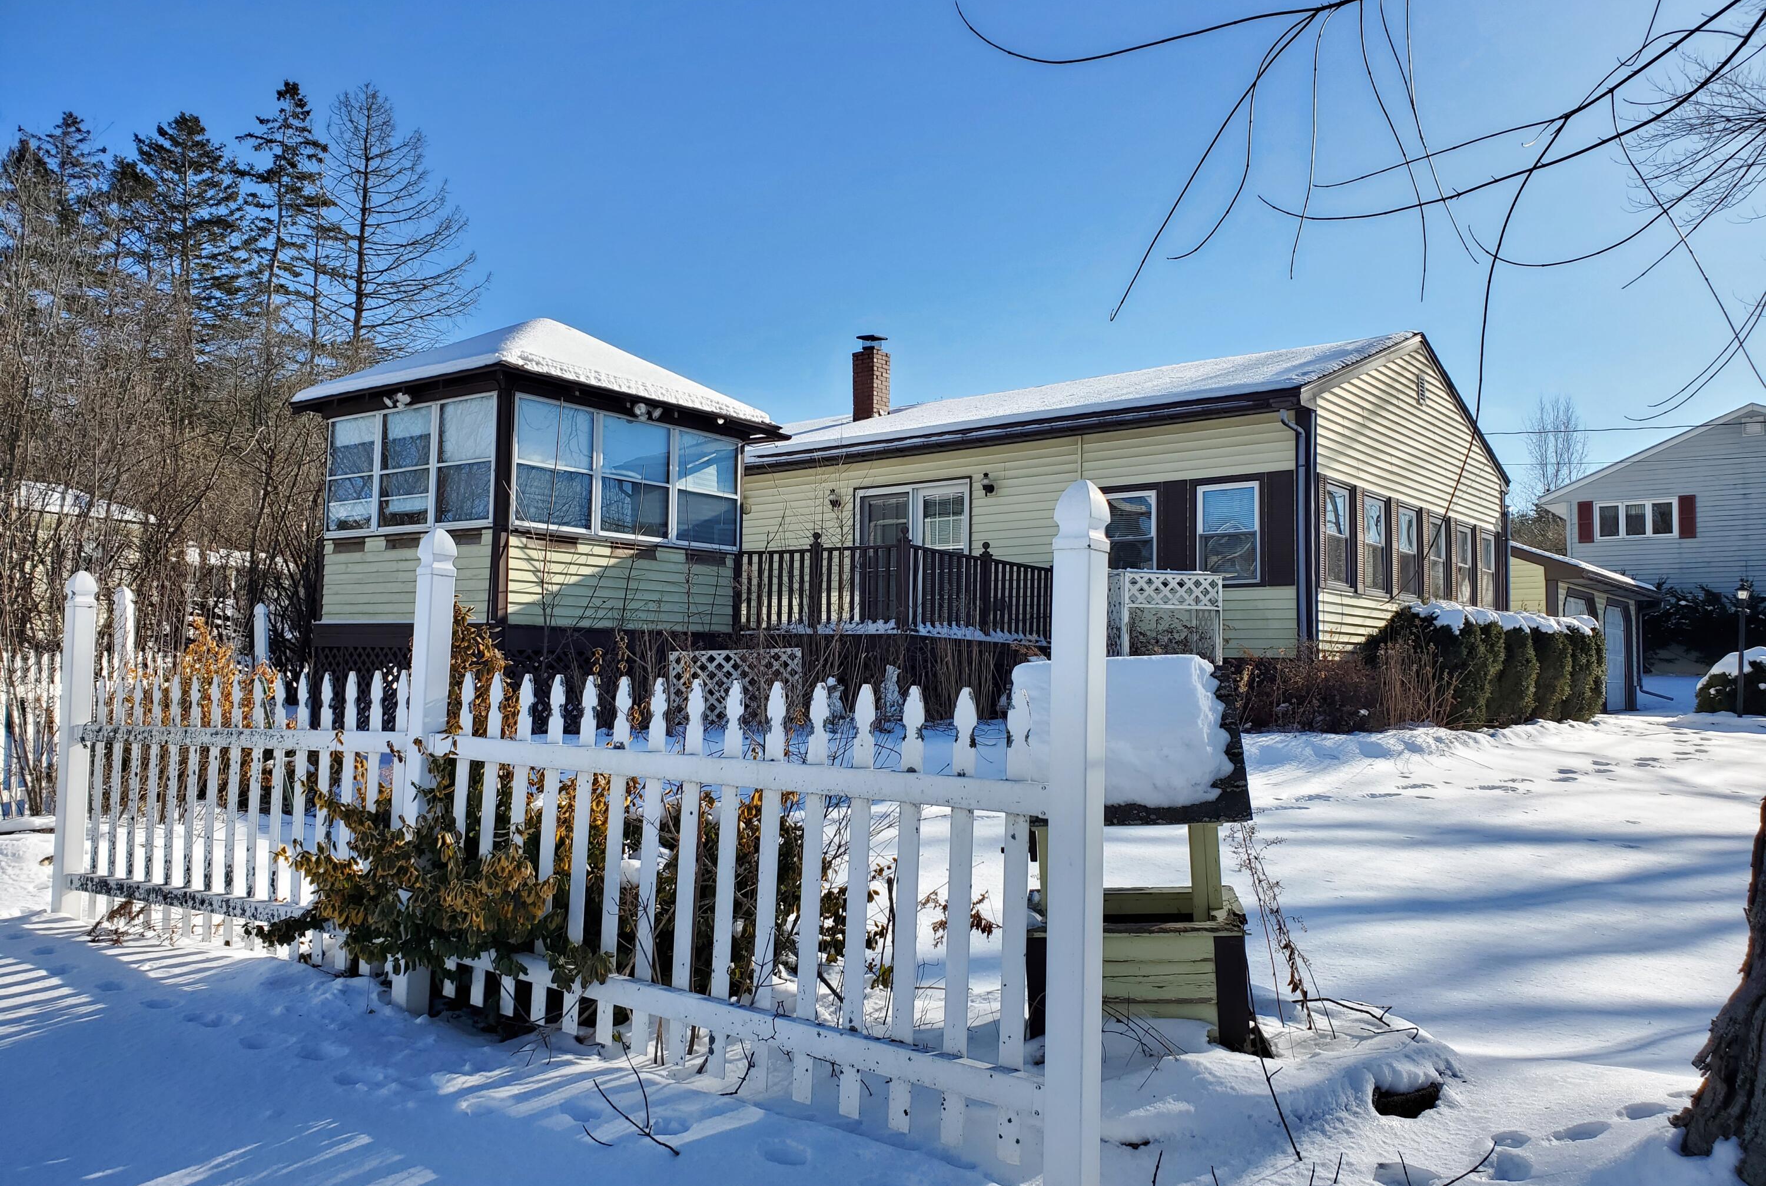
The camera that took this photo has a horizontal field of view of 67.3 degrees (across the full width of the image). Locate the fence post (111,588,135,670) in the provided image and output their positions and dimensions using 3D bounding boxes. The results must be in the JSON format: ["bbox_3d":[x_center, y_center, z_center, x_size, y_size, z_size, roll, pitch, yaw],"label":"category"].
[{"bbox_3d":[-5.627,0.803,9.765,0.105,1.700,0.105,0,-3,12],"label":"fence post"}]

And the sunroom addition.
[{"bbox_3d":[-3.835,-0.885,14.956,3.600,4.403,3.900,-2,-4,36],"label":"sunroom addition"}]

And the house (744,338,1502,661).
[{"bbox_3d":[2.186,-0.759,20.883,12.500,4.820,8.400,-2,-4,39],"label":"house"}]

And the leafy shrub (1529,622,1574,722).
[{"bbox_3d":[8.803,1.064,17.776,0.900,1.339,0.950,-2,-4,39],"label":"leafy shrub"}]

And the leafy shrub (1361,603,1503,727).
[{"bbox_3d":[6.359,0.846,15.382,1.500,1.422,1.300,-2,-4,39],"label":"leafy shrub"}]

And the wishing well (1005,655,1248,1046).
[{"bbox_3d":[0.917,0.906,4.886,0.840,1.329,0.800,-1,-3,7],"label":"wishing well"}]

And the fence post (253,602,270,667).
[{"bbox_3d":[-5.734,0.937,12.161,0.105,1.700,0.105,1,-3,-5],"label":"fence post"}]

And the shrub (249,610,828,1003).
[{"bbox_3d":[-1.314,0.781,5.112,2.000,1.479,1.350,-1,-4,35],"label":"shrub"}]

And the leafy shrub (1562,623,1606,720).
[{"bbox_3d":[9.827,1.135,18.874,0.900,1.392,0.950,-2,-4,39],"label":"leafy shrub"}]

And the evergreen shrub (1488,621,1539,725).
[{"bbox_3d":[7.798,1.002,16.677,0.900,1.334,0.950,-2,-4,39],"label":"evergreen shrub"}]

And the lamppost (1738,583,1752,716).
[{"bbox_3d":[14.612,0.956,22.495,0.230,2.269,0.230,-1,-4,33],"label":"lamppost"}]

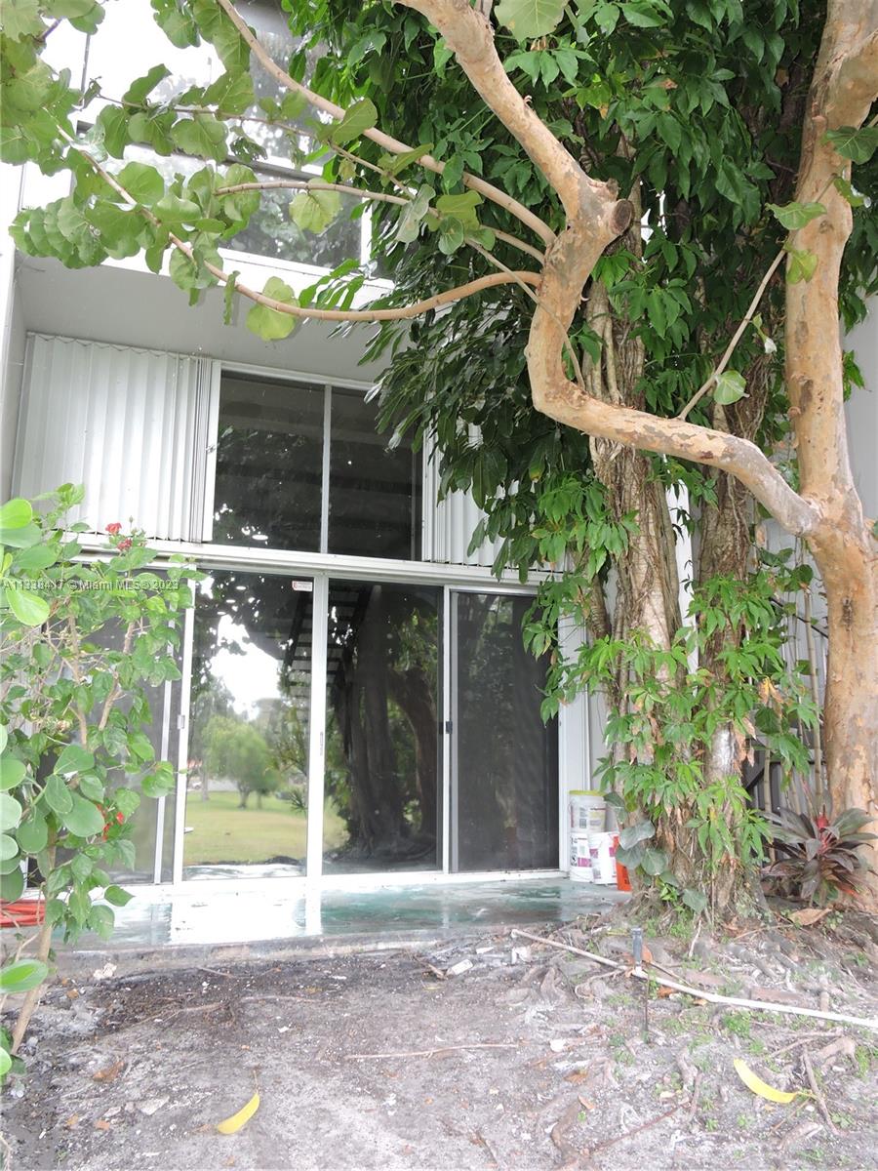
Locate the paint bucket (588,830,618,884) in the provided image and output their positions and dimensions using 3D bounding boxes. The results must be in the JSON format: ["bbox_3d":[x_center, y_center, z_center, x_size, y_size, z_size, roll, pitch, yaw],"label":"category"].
[{"bbox_3d":[1.289,2.071,7.199,0.290,0.370,0.290,0,-11,0],"label":"paint bucket"}]

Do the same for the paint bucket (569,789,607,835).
[{"bbox_3d":[1.168,1.774,7.458,0.290,0.325,0.290,0,-11,0],"label":"paint bucket"}]

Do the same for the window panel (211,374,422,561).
[{"bbox_3d":[-0.910,-0.941,7.470,1.674,1.431,0.090,4,-11,-18],"label":"window panel"}]

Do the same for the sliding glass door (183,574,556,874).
[{"bbox_3d":[-0.426,1.081,7.249,2.954,2.284,0.110,4,-11,-18],"label":"sliding glass door"}]

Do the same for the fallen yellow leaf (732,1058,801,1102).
[{"bbox_3d":[1.080,1.644,3.148,0.090,0.050,0.241,9,-14,-39],"label":"fallen yellow leaf"}]

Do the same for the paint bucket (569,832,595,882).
[{"bbox_3d":[1.165,2.108,7.394,0.285,0.365,0.285,0,-11,0],"label":"paint bucket"}]

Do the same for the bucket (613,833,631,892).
[{"bbox_3d":[1.427,2.017,6.901,0.290,0.370,0.290,4,-11,-18],"label":"bucket"}]

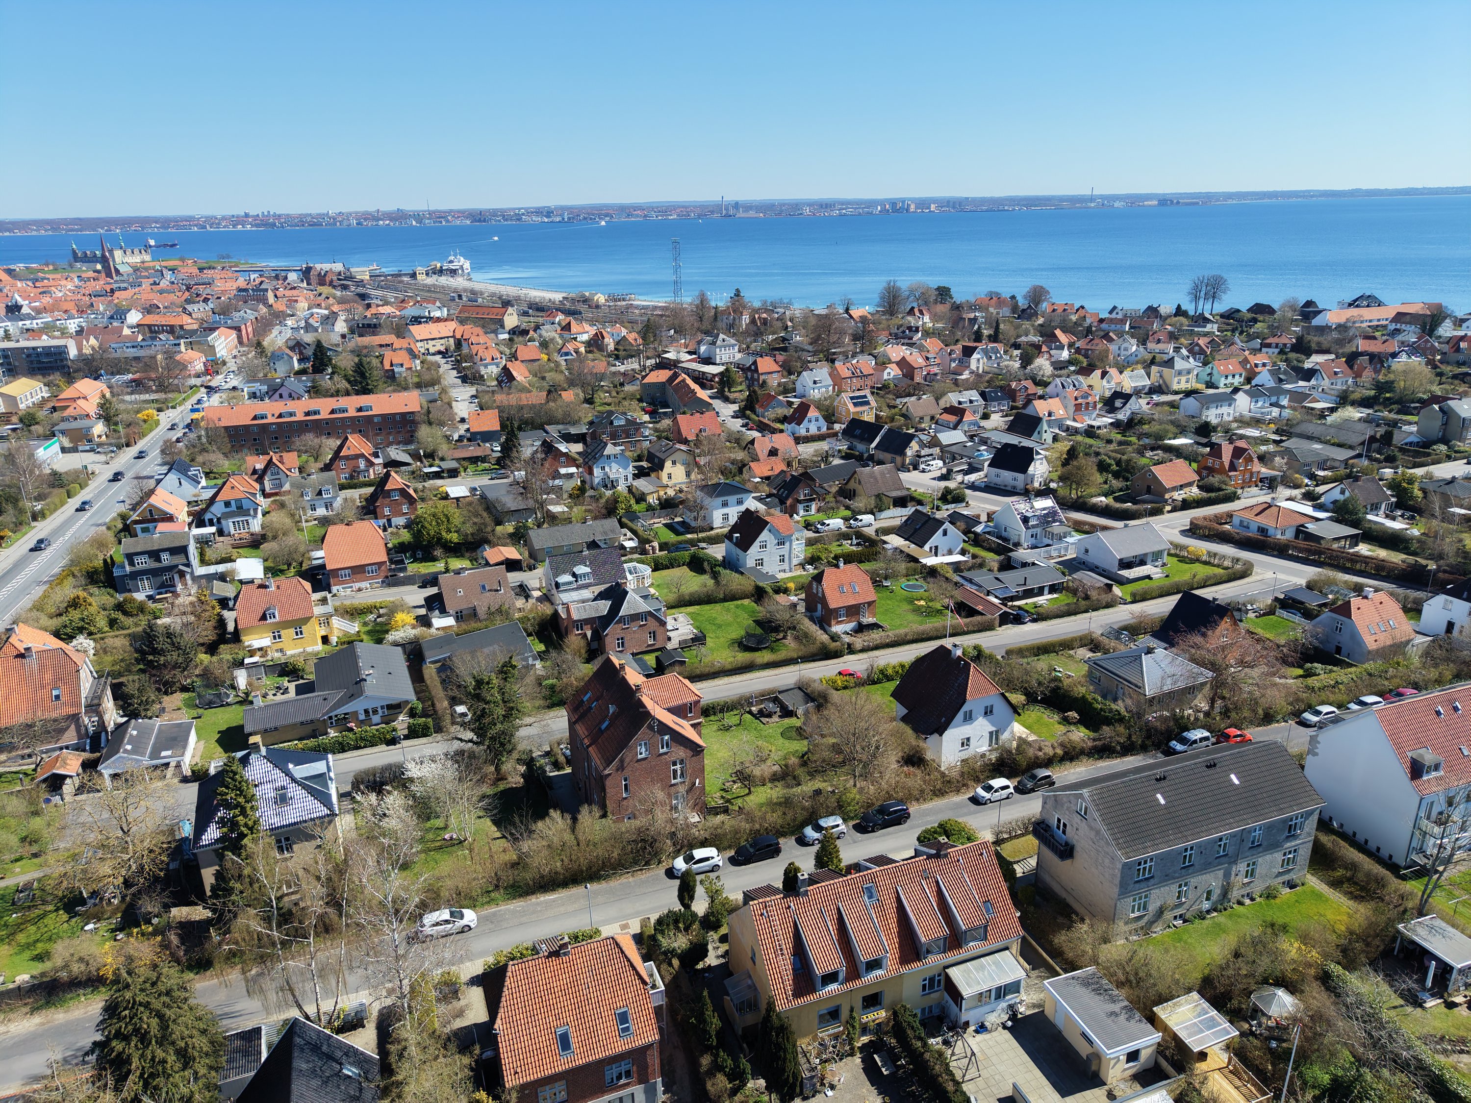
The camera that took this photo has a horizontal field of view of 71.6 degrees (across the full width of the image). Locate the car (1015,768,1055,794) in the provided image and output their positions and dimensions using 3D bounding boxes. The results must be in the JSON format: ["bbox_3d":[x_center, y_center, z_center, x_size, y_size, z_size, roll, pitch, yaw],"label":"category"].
[{"bbox_3d":[28.150,21.190,94.950,3.550,1.480,1.680,-8,20,-18],"label":"car"}]

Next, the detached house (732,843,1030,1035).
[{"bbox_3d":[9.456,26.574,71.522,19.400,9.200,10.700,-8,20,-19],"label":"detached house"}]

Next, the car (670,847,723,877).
[{"bbox_3d":[-3.160,26.122,85.598,4.080,1.460,1.750,-8,20,-19],"label":"car"}]

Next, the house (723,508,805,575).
[{"bbox_3d":[4.607,-1.628,169.126,9.880,9.270,8.290,-10,20,-23],"label":"house"}]

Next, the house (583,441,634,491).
[{"bbox_3d":[-27.880,-19.350,221.630,8.630,9.500,8.200,-10,21,-25],"label":"house"}]

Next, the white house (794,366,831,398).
[{"bbox_3d":[26.283,-55.444,335.983,9.600,8.090,7.440,-12,22,-29],"label":"white house"}]

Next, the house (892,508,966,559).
[{"bbox_3d":[33.987,-3.233,177.210,9.060,6.270,8.890,-9,20,-22],"label":"house"}]

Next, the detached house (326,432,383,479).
[{"bbox_3d":[-88.598,-21.507,235.521,11.600,9.800,9.400,-8,20,-19],"label":"detached house"}]

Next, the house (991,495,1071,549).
[{"bbox_3d":[51.210,-5.700,176.980,8.750,7.480,9.410,-9,21,-23],"label":"house"}]

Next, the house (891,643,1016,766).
[{"bbox_3d":[21.932,14.809,103.127,9.500,9.600,9.500,-9,20,-21],"label":"house"}]

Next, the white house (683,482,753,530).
[{"bbox_3d":[-3.148,-9.458,197.742,11.110,7.650,7.590,-10,21,-24],"label":"white house"}]

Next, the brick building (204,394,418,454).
[{"bbox_3d":[-106.820,-32.170,261.490,50.310,13.040,10.550,-7,20,-16],"label":"brick building"}]

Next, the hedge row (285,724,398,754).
[{"bbox_3d":[-42.470,20.566,108.493,12.235,1.500,1.600,-8,20,-19],"label":"hedge row"}]

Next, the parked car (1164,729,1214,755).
[{"bbox_3d":[45.731,19.328,102.661,4.250,1.800,1.780,-8,20,-19],"label":"parked car"}]

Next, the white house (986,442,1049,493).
[{"bbox_3d":[59.360,-17.960,213.360,8.010,8.860,9.900,-15,23,-34],"label":"white house"}]

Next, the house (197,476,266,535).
[{"bbox_3d":[-95.298,-8.641,193.176,10.300,9.400,9.800,-10,21,-24],"label":"house"}]

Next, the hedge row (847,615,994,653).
[{"bbox_3d":[24.253,10.635,132.784,21.576,1.750,1.450,-8,20,-19],"label":"hedge row"}]

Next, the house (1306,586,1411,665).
[{"bbox_3d":[78.347,8.597,127.194,8.100,7.300,8.300,-9,20,-21],"label":"house"}]

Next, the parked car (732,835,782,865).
[{"bbox_3d":[1.900,24.900,85.600,4.100,1.480,1.780,-8,20,-18],"label":"parked car"}]

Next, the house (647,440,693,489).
[{"bbox_3d":[-14.657,-20.866,233.211,8.110,7.360,11.160,-9,20,-22],"label":"house"}]

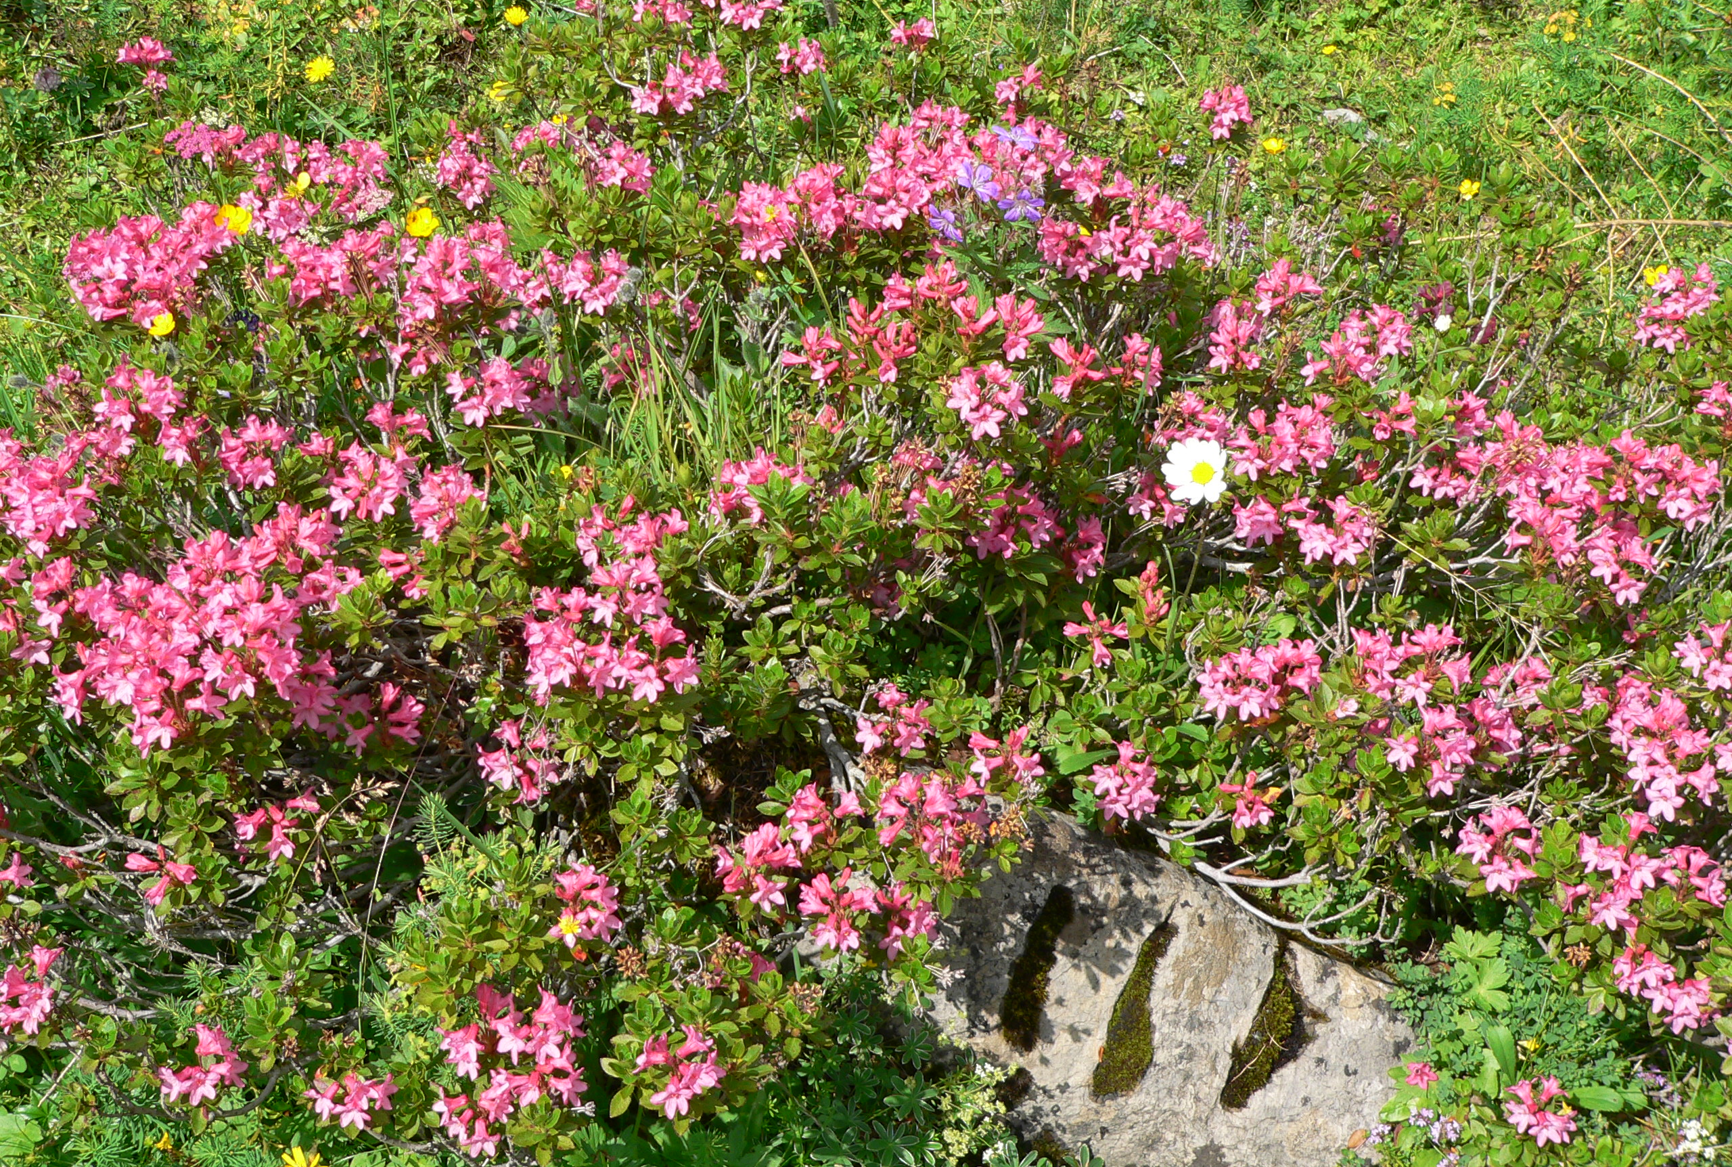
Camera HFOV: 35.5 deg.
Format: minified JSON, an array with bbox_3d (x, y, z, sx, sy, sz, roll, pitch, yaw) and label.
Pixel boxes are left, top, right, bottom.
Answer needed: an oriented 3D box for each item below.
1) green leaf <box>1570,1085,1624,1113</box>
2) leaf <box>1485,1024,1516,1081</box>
[{"bbox_3d":[0.419,0.295,1.550,0.032,0.006,0.015,6,50,6],"label":"green leaf"},{"bbox_3d":[0.369,0.272,1.570,0.013,0.006,0.037,-10,63,-6],"label":"leaf"}]

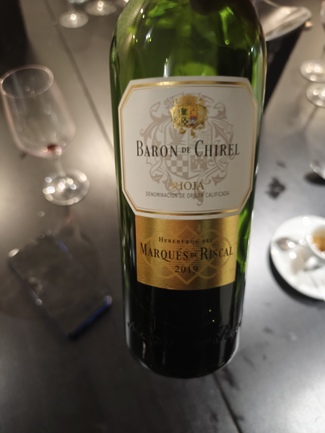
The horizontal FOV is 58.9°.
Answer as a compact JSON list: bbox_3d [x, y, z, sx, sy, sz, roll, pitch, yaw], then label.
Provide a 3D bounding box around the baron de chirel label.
[{"bbox_3d":[0.012,-0.012,0.140,0.067,0.099,0.018,0,18,2],"label":"baron de chirel label"}]

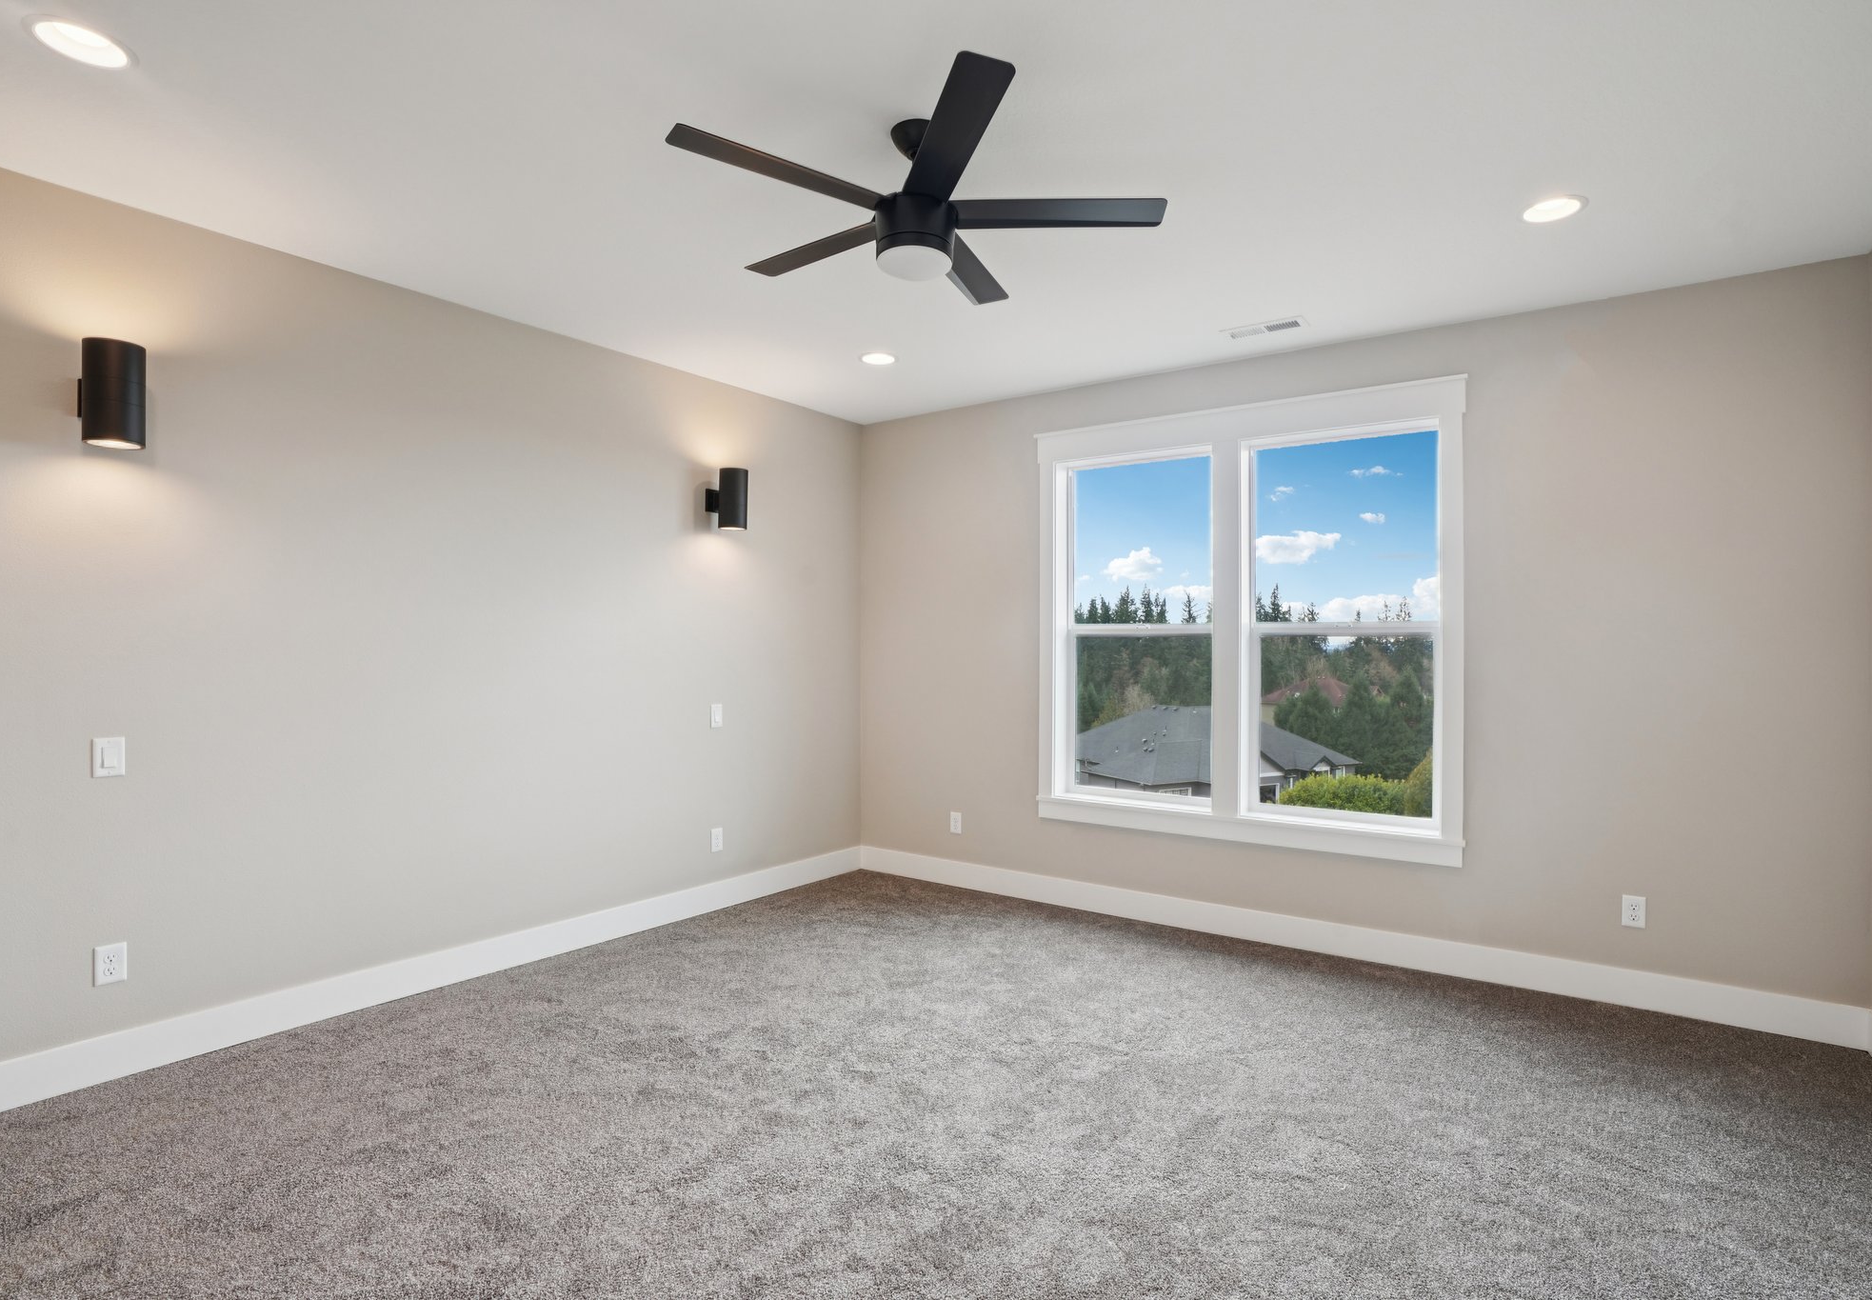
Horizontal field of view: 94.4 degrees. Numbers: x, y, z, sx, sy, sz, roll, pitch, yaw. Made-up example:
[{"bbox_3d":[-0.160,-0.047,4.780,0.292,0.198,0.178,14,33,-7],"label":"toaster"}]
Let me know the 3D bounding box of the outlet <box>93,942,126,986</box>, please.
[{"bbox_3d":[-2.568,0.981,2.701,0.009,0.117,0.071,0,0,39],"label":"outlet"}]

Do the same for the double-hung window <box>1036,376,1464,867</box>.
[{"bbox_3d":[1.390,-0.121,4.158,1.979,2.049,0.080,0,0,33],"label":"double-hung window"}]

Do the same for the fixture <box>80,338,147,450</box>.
[{"bbox_3d":[-2.496,-0.766,2.626,0.214,0.304,0.136,0,0,39],"label":"fixture"}]

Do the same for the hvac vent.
[{"bbox_3d":[1.411,-1.369,3.715,0.335,0.014,0.145,0,0,33],"label":"hvac vent"}]

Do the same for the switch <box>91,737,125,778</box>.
[{"bbox_3d":[-2.571,0.335,2.696,0.012,0.117,0.071,0,0,39],"label":"switch"}]

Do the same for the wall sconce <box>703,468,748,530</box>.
[{"bbox_3d":[-1.056,-0.762,4.422,0.214,0.304,0.136,0,0,39],"label":"wall sconce"}]

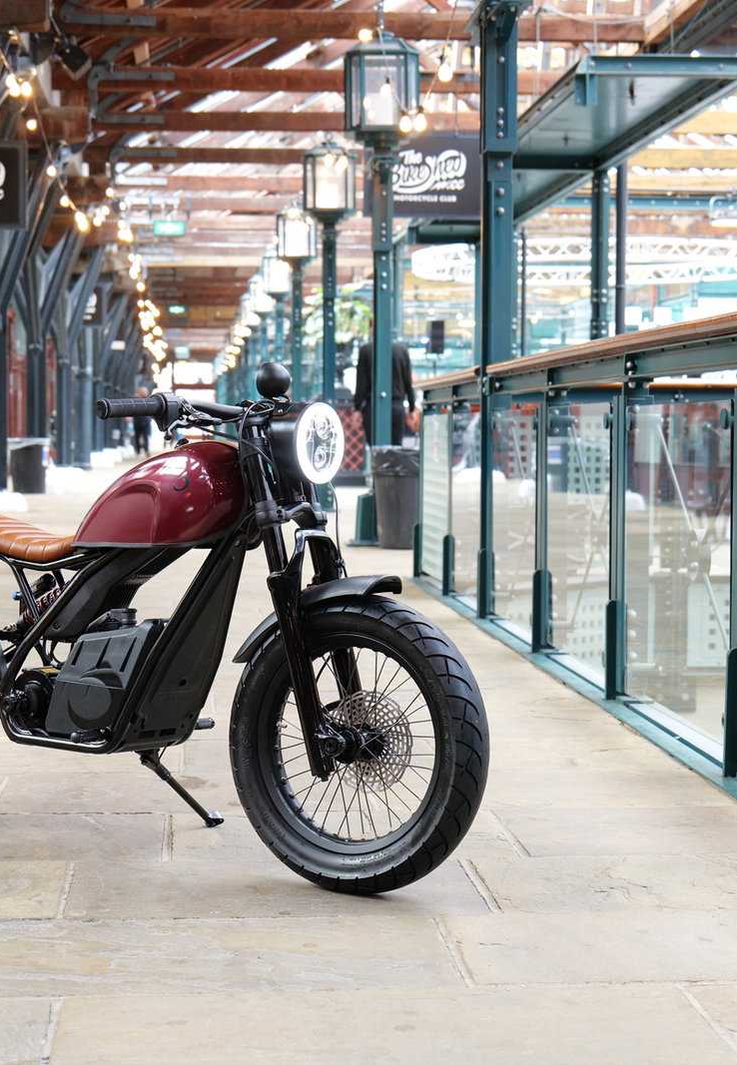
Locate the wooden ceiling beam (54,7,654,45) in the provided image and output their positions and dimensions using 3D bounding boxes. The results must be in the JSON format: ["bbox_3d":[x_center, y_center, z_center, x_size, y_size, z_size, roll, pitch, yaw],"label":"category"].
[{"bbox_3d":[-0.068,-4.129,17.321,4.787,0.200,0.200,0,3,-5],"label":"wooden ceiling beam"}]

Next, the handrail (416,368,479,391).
[{"bbox_3d":[0.425,-0.747,10.373,0.140,0.060,2.486,0,3,-5],"label":"handrail"}]

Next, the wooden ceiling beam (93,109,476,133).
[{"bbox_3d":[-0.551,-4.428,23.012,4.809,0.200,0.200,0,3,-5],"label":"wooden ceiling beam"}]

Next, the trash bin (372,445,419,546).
[{"bbox_3d":[0.266,-0.241,14.640,0.500,0.692,0.500,0,3,-5],"label":"trash bin"}]

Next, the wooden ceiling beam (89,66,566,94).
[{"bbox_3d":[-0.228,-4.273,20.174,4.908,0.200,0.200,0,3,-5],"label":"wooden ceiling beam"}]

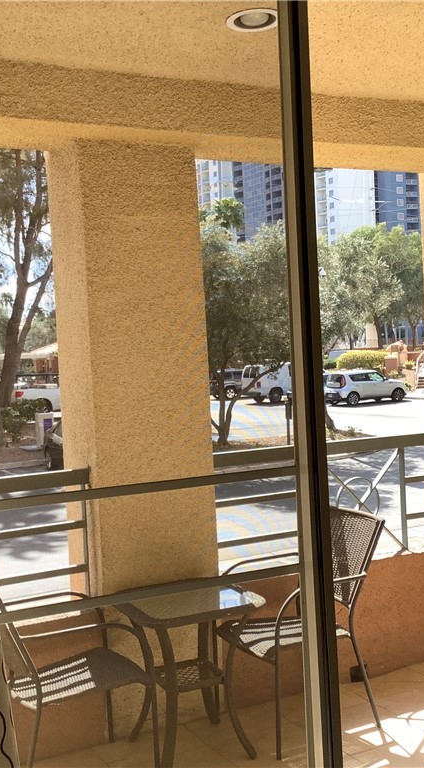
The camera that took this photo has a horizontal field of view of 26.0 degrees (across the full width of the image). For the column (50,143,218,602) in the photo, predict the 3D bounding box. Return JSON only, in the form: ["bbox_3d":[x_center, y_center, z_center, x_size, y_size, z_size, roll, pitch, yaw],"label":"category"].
[{"bbox_3d":[-0.333,0.211,4.018,0.520,2.448,0.402,-4,2,-27],"label":"column"}]

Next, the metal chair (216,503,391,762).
[{"bbox_3d":[0.361,0.977,3.835,0.618,0.865,0.587,-4,2,-27],"label":"metal chair"}]

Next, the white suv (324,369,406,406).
[{"bbox_3d":[7.330,0.127,43.600,4.150,1.610,1.800,-4,2,-28],"label":"white suv"}]

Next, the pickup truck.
[{"bbox_3d":[-6.650,0.485,44.500,5.800,2.000,2.000,-4,2,-22],"label":"pickup truck"}]

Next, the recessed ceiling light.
[{"bbox_3d":[0.145,-1.234,3.075,0.210,0.060,0.210,-3,2,0],"label":"recessed ceiling light"}]

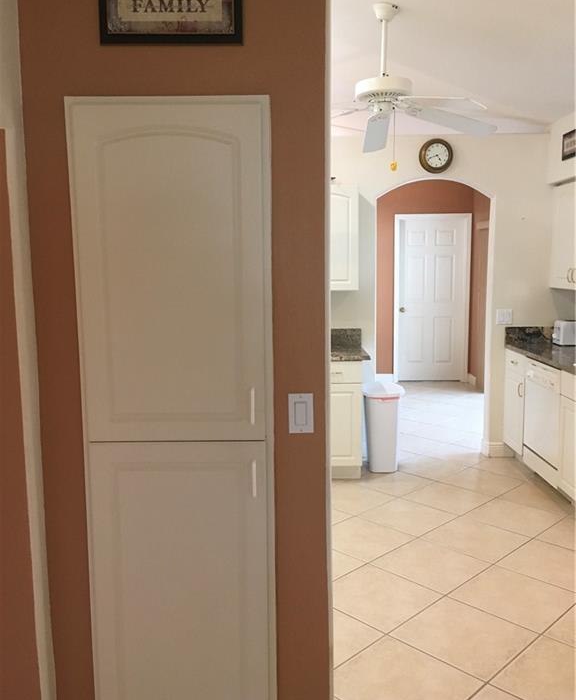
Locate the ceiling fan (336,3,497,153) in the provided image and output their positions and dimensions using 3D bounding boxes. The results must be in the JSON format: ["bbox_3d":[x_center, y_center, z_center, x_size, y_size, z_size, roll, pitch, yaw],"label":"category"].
[{"bbox_3d":[0.493,-1.448,3.311,1.220,0.630,1.220,-1,7,1],"label":"ceiling fan"}]

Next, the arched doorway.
[{"bbox_3d":[1.128,-0.261,5.038,0.910,2.070,0.150,-1,7,1],"label":"arched doorway"}]

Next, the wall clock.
[{"bbox_3d":[1.110,-1.452,4.817,0.258,0.258,0.050,-1,7,1],"label":"wall clock"}]

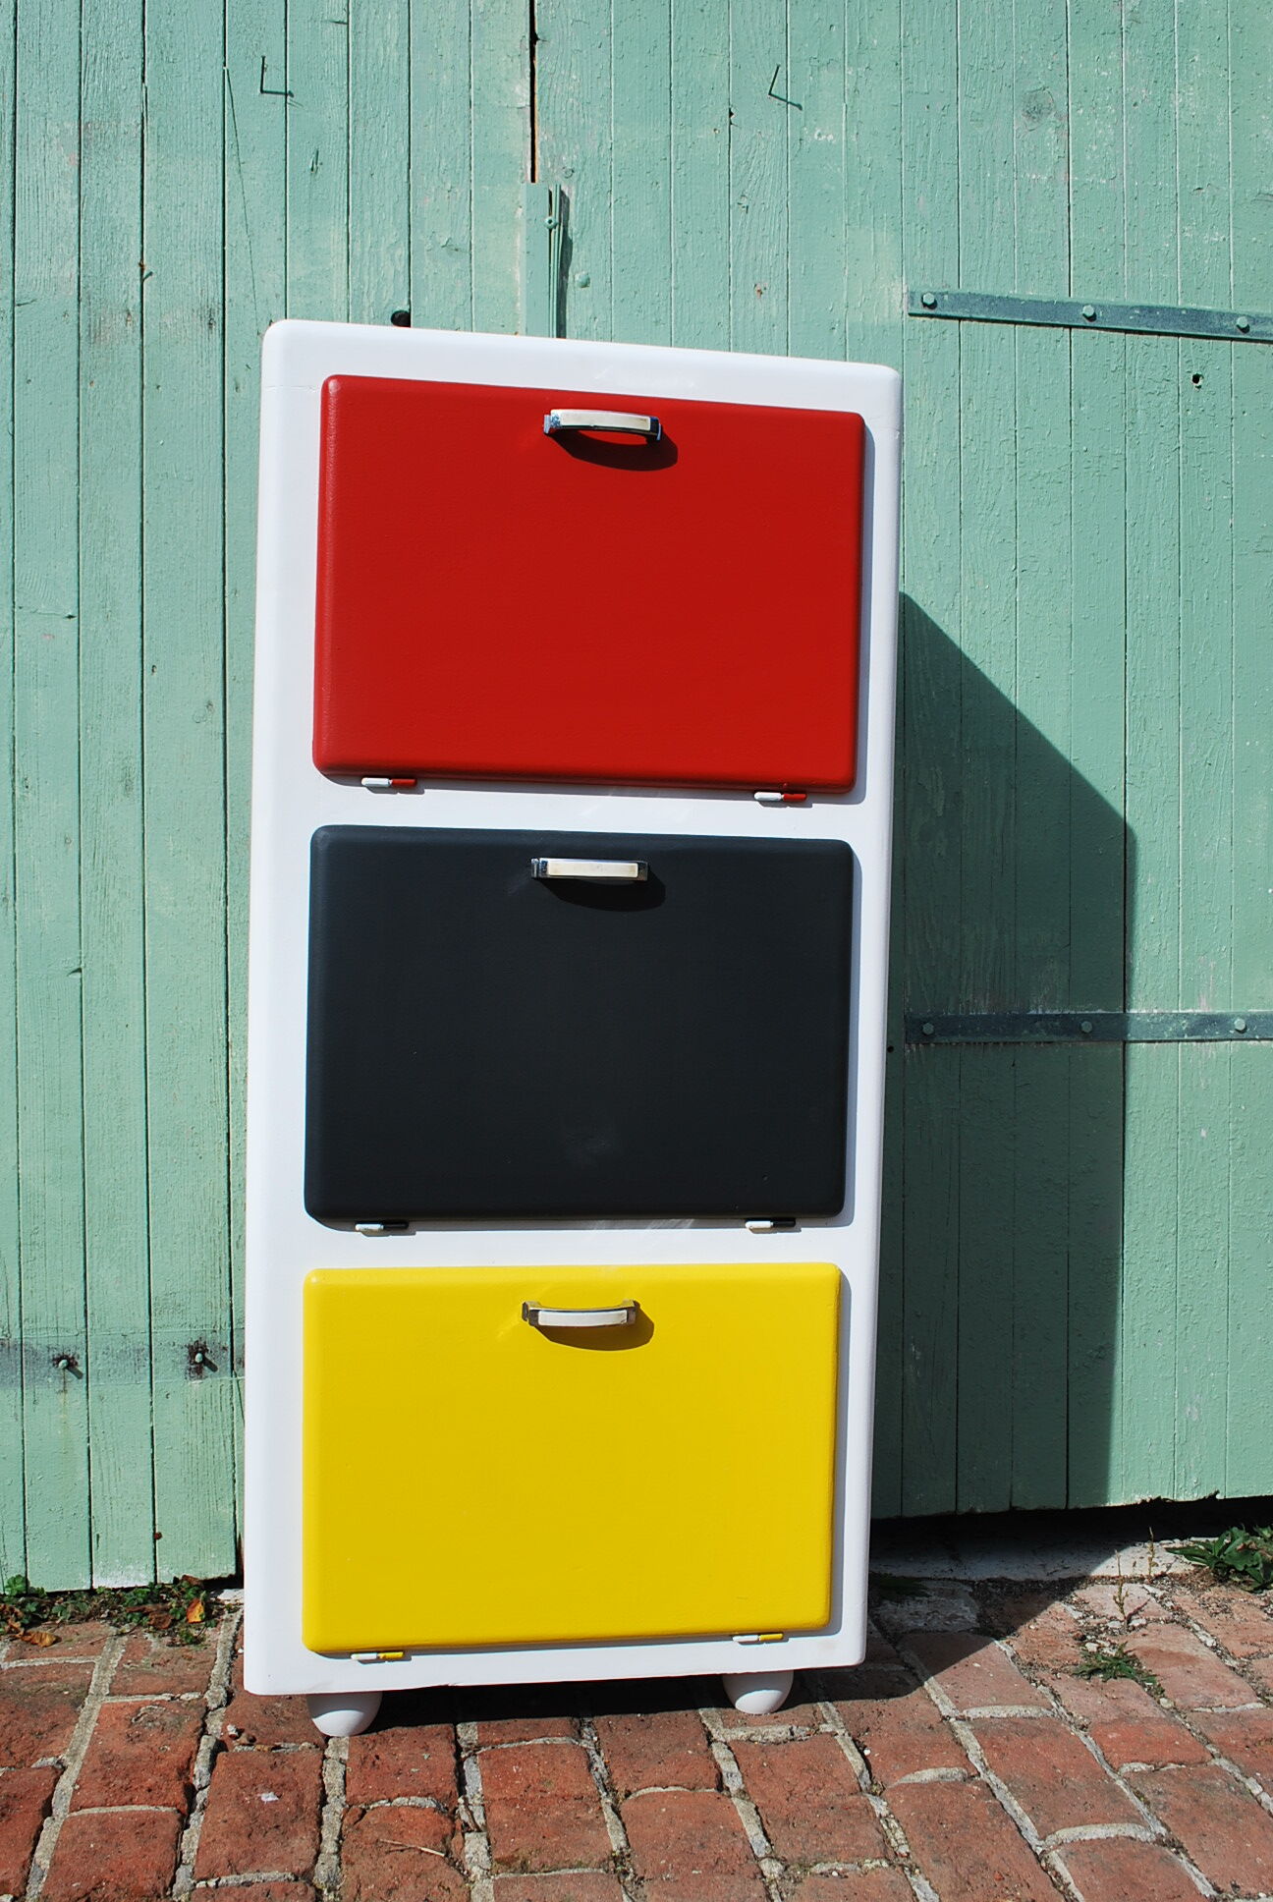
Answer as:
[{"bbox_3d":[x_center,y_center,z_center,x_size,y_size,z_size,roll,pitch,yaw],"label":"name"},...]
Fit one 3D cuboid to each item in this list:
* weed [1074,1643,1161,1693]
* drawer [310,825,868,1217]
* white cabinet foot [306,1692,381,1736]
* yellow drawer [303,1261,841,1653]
[{"bbox_3d":[0.507,0.749,1.837,0.080,0.030,0.070,1,1,-9],"label":"weed"},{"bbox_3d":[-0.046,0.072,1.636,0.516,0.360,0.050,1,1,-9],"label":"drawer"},{"bbox_3d":[-0.280,0.722,1.678,0.072,0.058,0.072,1,1,-9],"label":"white cabinet foot"},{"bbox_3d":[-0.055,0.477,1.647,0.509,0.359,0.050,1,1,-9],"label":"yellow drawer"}]

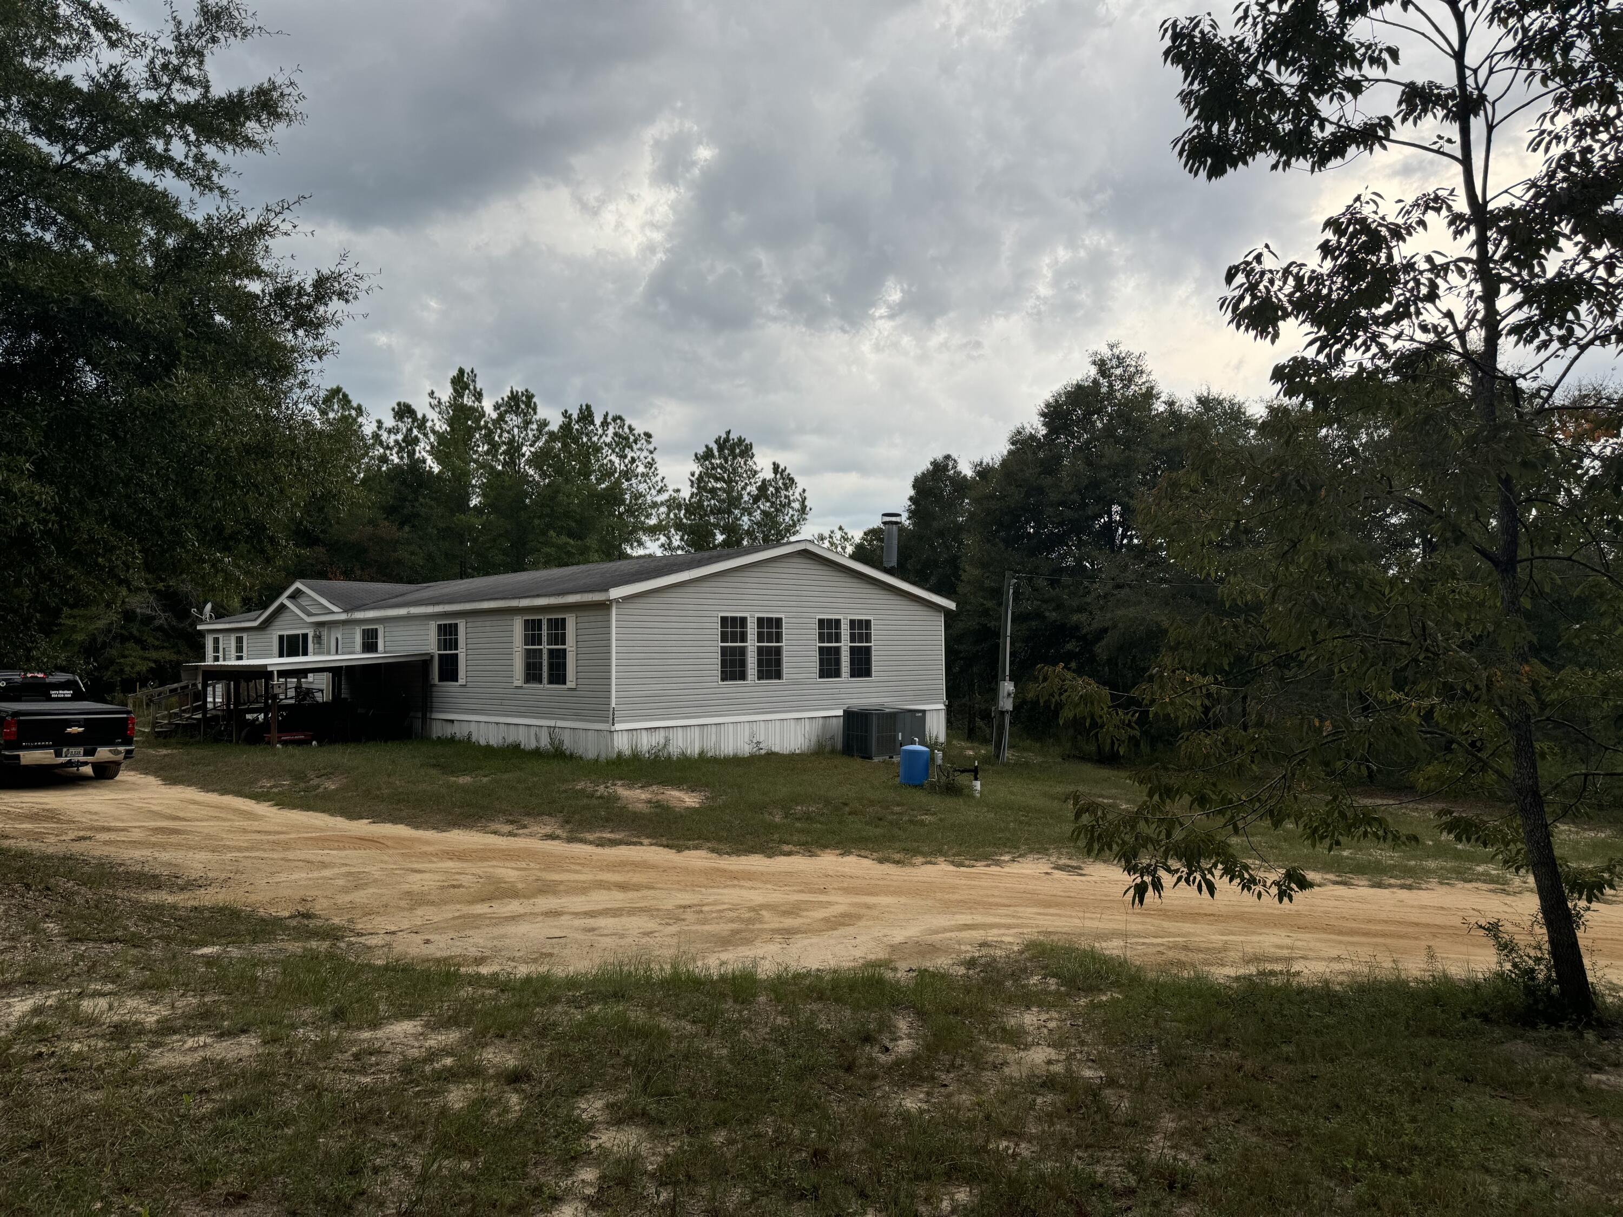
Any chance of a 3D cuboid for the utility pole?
[{"bbox_3d":[3.704,1.109,21.445,0.290,3.647,0.280,2,-2,0],"label":"utility pole"}]

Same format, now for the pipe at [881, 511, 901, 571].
[{"bbox_3d":[1.836,-1.455,26.415,0.472,1.573,0.472,-1,-2,0],"label":"pipe"}]

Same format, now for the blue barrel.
[{"bbox_3d":[1.558,2.363,16.900,0.445,0.635,0.445,-1,-2,0],"label":"blue barrel"}]

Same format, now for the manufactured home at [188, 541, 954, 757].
[{"bbox_3d":[-8.210,1.154,31.534,9.777,4.262,23.269,2,-3,-44],"label":"manufactured home"}]

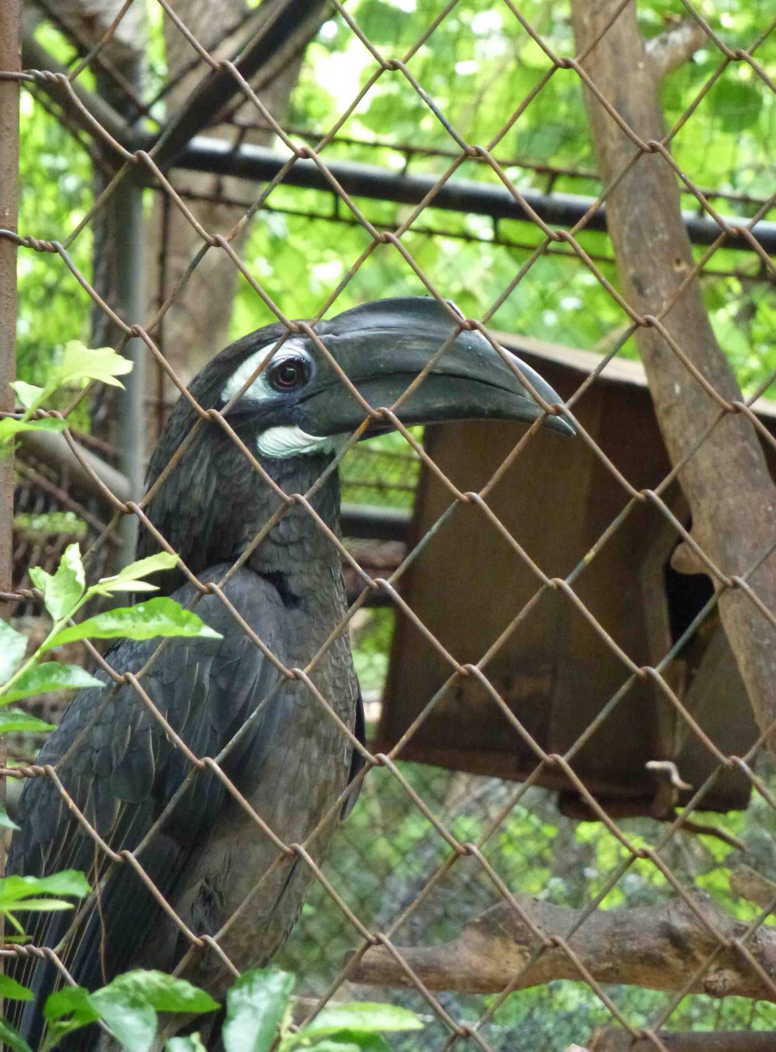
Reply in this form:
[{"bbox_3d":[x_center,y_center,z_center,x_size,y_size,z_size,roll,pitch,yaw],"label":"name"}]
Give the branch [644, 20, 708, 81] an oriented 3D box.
[{"bbox_3d":[0.220,-0.363,3.900,0.057,0.027,0.027,-35,0,9],"label":"branch"}]

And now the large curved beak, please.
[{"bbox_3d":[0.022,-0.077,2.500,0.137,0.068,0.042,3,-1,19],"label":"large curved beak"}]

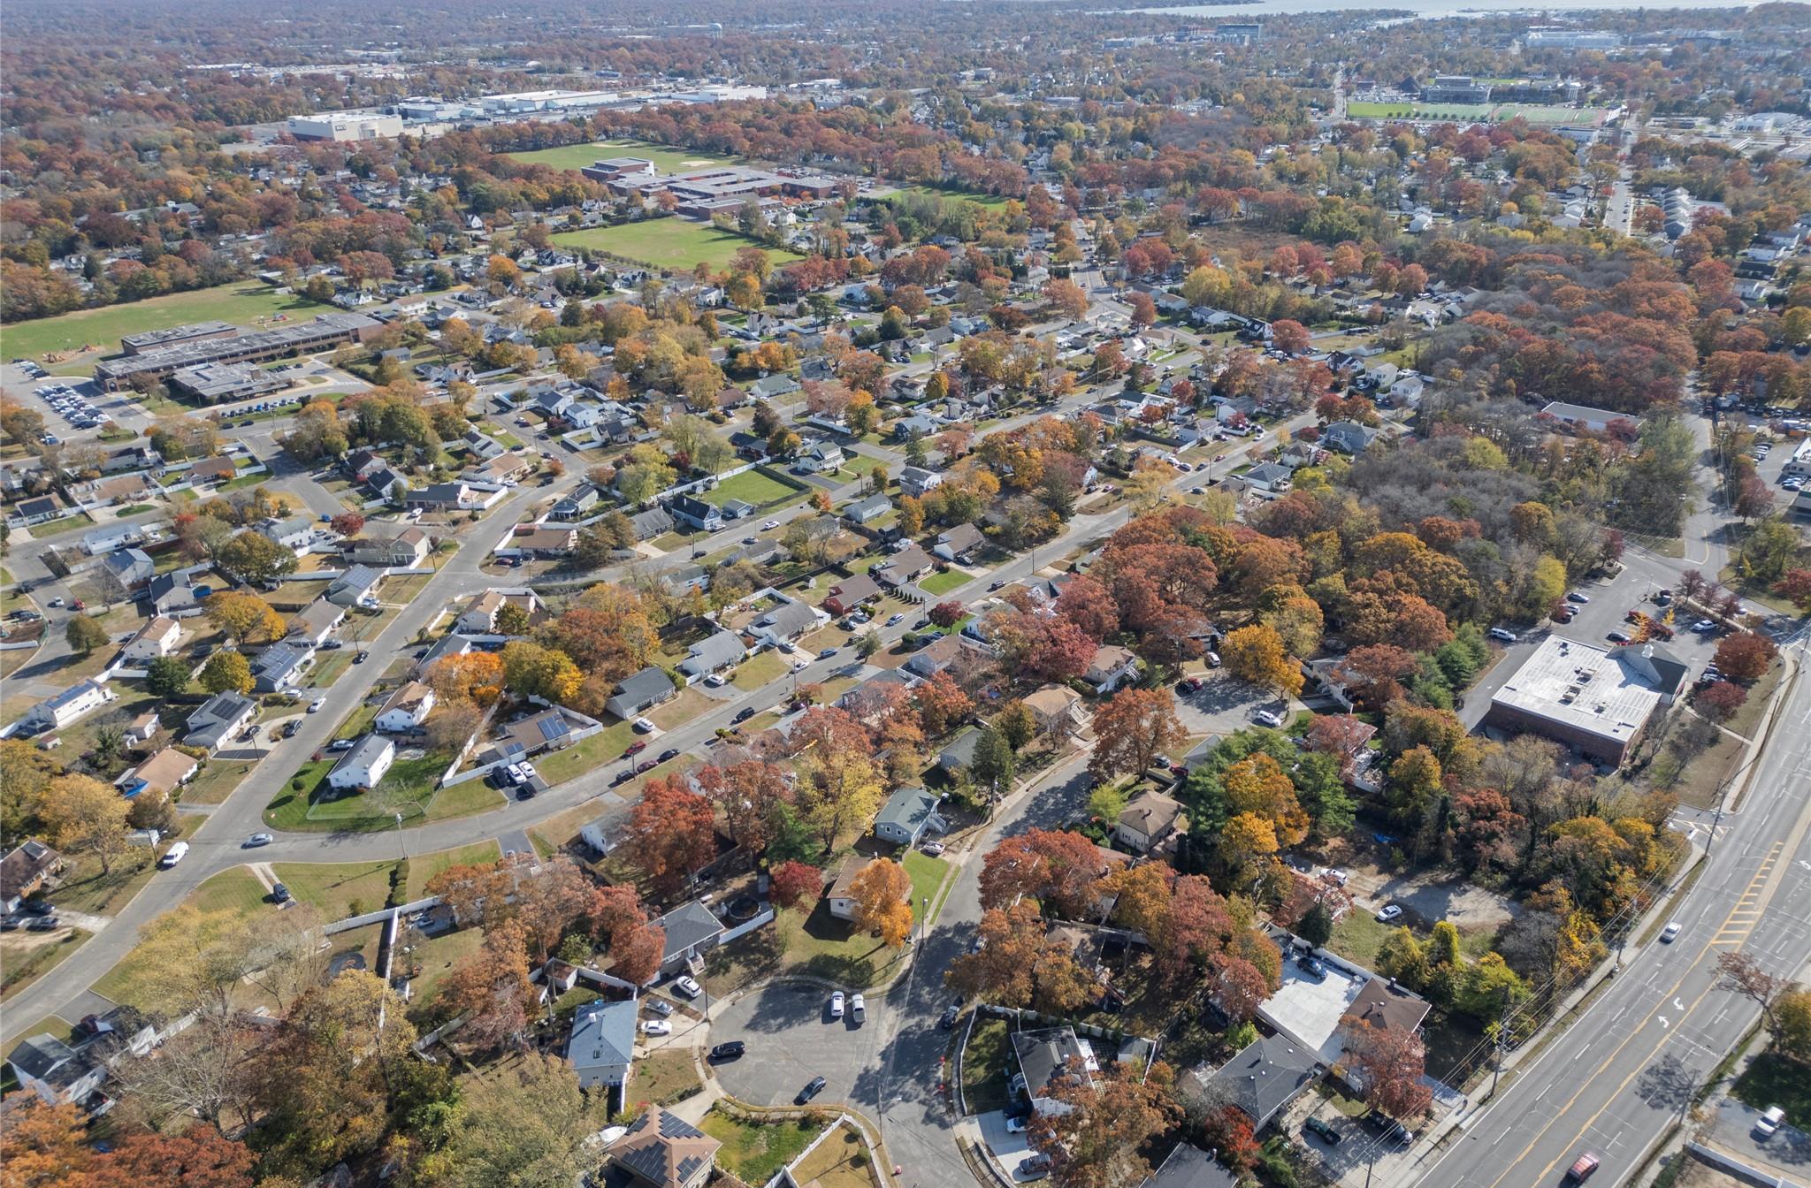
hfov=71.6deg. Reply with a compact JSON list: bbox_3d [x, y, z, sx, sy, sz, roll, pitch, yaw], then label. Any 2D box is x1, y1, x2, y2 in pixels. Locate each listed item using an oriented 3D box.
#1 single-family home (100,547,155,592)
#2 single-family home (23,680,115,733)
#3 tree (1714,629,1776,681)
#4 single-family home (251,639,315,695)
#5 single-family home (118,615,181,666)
[{"bbox_3d":[-213.990,-8.080,345.810,10.190,6.200,11.290,-23,34,-37],"label":"single-family home"},{"bbox_3d":[-185.880,23.150,279.600,7.200,6.200,13.400,8,28,17],"label":"single-family home"},{"bbox_3d":[189.030,14.500,283.380,12.180,11.880,12.670,-1,27,0],"label":"tree"},{"bbox_3d":[-147.940,16.960,295.320,10.600,5.000,15.000,2,27,5],"label":"single-family home"},{"bbox_3d":[-182.970,10.620,305.090,8.200,5.900,11.600,-4,27,-7],"label":"single-family home"}]

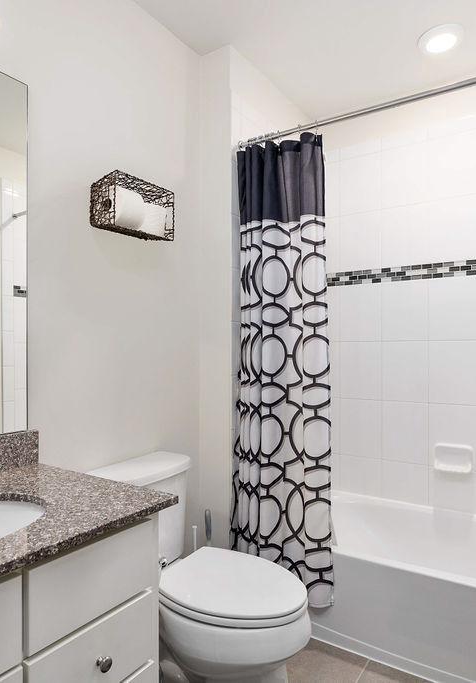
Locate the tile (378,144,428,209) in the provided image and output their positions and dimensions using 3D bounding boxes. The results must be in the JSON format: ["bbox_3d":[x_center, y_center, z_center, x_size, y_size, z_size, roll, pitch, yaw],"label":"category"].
[{"bbox_3d":[0.864,-0.865,2.370,0.229,0.308,0.010,0,-1,33],"label":"tile"}]

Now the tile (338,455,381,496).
[{"bbox_3d":[0.672,0.727,2.475,0.230,0.199,0.010,-1,-1,33],"label":"tile"}]

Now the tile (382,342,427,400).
[{"bbox_3d":[0.868,0.155,2.367,0.231,0.312,0.010,-1,0,32],"label":"tile"}]

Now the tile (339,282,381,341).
[{"bbox_3d":[0.670,-0.159,2.489,0.229,0.307,0.010,0,-1,33],"label":"tile"}]

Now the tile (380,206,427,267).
[{"bbox_3d":[0.869,-0.549,2.373,0.230,0.309,0.010,-1,-1,33],"label":"tile"}]

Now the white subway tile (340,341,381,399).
[{"bbox_3d":[0.673,0.155,2.485,0.230,0.309,0.010,-1,-1,33],"label":"white subway tile"}]

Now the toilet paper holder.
[{"bbox_3d":[-0.367,-0.470,1.617,0.126,0.174,0.280,-1,0,32],"label":"toilet paper holder"}]

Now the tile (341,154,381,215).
[{"bbox_3d":[0.674,-0.860,2.504,0.230,0.309,0.010,-1,-1,33],"label":"tile"}]

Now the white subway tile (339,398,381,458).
[{"bbox_3d":[0.673,0.469,2.479,0.230,0.309,0.010,-1,-1,33],"label":"white subway tile"}]

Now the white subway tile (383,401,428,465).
[{"bbox_3d":[0.868,0.467,2.355,0.230,0.309,0.010,-1,-1,33],"label":"white subway tile"}]

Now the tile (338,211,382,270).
[{"bbox_3d":[0.669,-0.553,2.493,0.229,0.306,0.010,0,-1,33],"label":"tile"}]

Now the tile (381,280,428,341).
[{"bbox_3d":[0.865,-0.161,2.363,0.229,0.307,0.010,0,-1,33],"label":"tile"}]

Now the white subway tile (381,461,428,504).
[{"bbox_3d":[0.867,0.725,2.350,0.230,0.199,0.010,-1,-1,33],"label":"white subway tile"}]

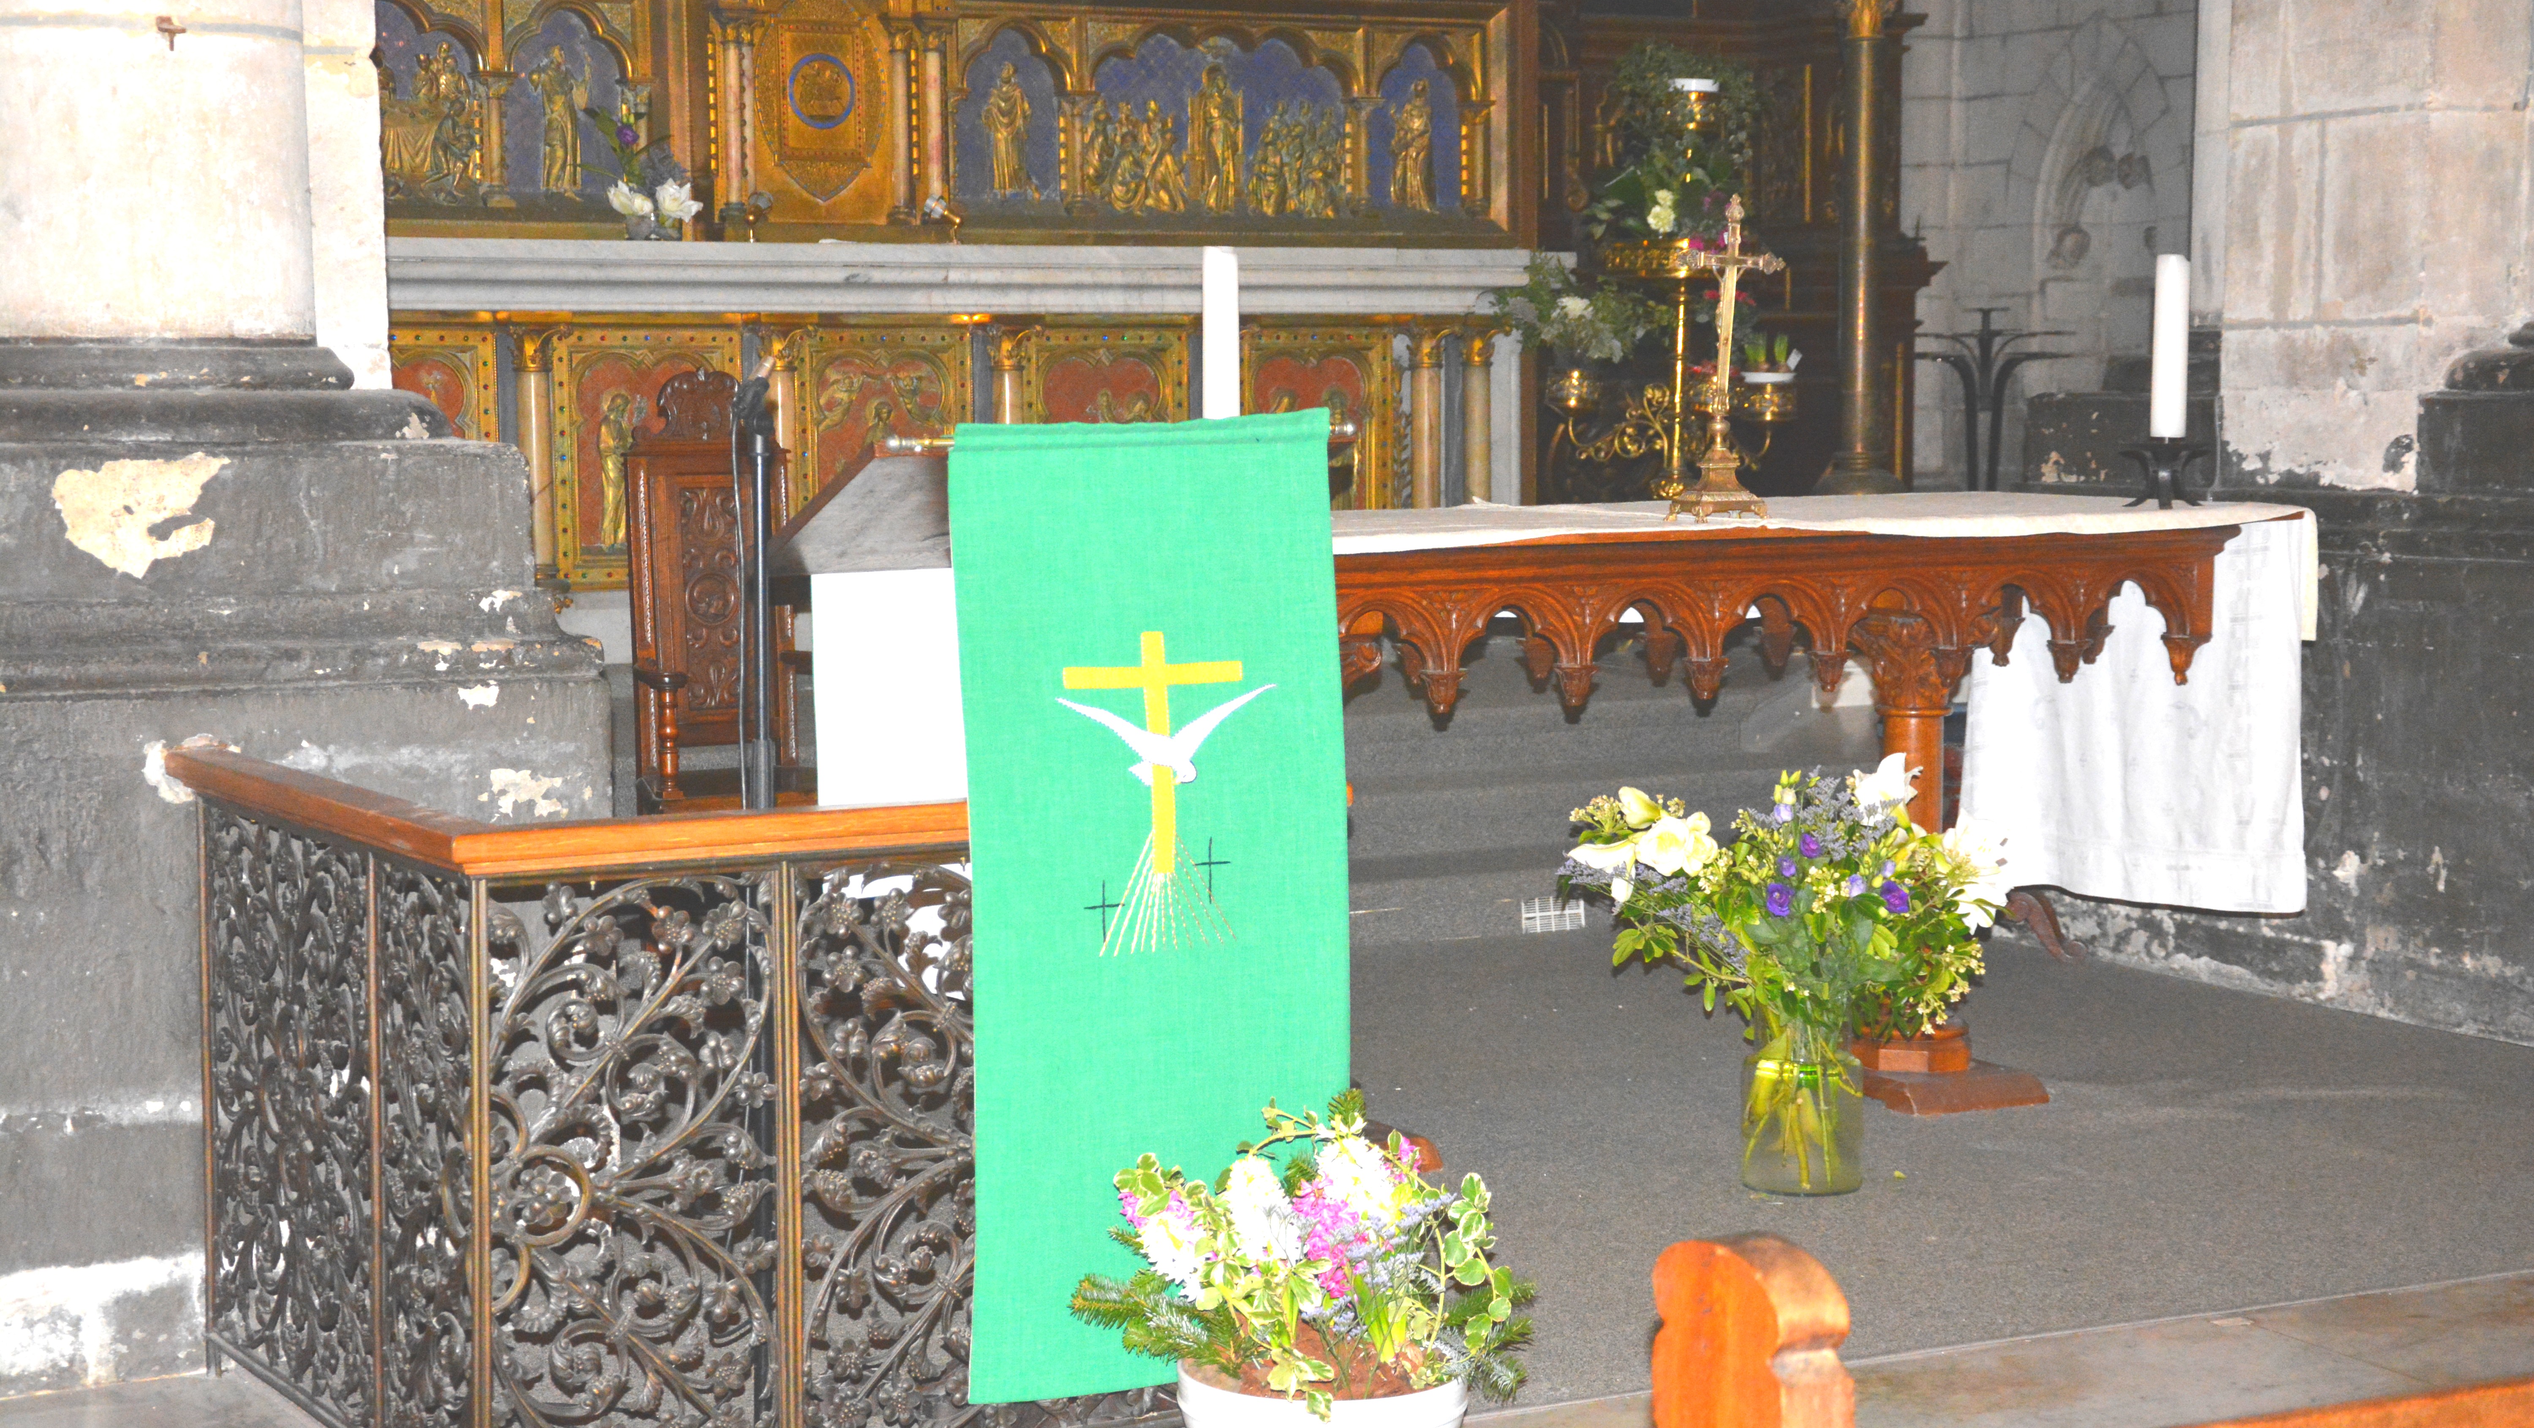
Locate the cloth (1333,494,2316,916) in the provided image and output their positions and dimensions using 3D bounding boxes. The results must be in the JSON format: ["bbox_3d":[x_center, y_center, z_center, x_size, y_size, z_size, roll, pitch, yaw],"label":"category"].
[{"bbox_3d":[0.553,0.026,6.830,2.283,0.700,1.084,-3,6,-29],"label":"cloth"}]

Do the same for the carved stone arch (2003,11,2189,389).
[{"bbox_3d":[2.252,-1.369,11.284,0.200,0.997,0.718,-3,6,-29],"label":"carved stone arch"}]

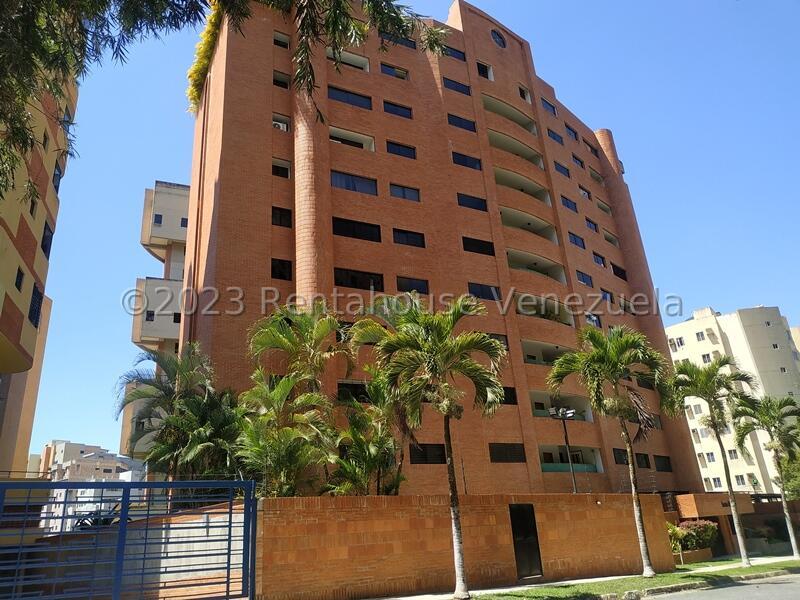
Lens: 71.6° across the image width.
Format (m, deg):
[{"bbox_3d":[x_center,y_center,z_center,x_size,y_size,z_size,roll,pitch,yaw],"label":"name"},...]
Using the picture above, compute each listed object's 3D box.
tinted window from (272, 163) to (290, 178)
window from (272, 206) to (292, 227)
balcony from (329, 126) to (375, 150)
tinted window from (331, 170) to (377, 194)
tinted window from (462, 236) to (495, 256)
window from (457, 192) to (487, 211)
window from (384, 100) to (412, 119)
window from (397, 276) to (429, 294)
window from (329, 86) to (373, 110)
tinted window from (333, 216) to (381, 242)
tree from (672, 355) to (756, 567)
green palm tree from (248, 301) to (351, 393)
[{"bbox_3d":[-5.954,-6.516,27.805,0.959,0.853,0.150,9,-24,-31],"label":"tinted window"},{"bbox_3d":[-5.652,-3.908,26.483,0.951,0.990,0.200,8,-24,-28],"label":"window"},{"bbox_3d":[-2.658,-8.515,30.001,2.593,0.954,0.700,7,-24,-26],"label":"balcony"},{"bbox_3d":[-2.363,-6.034,28.831,2.593,0.954,0.200,7,-24,-26],"label":"tinted window"},{"bbox_3d":[4.567,-3.044,32.066,2.163,0.829,0.150,8,-24,-28],"label":"tinted window"},{"bbox_3d":[4.116,-5.460,31.428,2.018,0.800,0.200,7,-24,-26],"label":"window"},{"bbox_3d":[-0.120,-10.893,32.076,1.826,0.814,0.200,7,-24,-26],"label":"window"},{"bbox_3d":[0.689,-0.710,28.832,1.870,0.920,0.150,6,-23,-26],"label":"window"},{"bbox_3d":[-2.774,-11.396,31.308,2.636,0.948,0.150,6,-23,-26],"label":"window"},{"bbox_3d":[-2.255,-3.653,29.153,2.711,1.001,0.150,7,-24,-26],"label":"tinted window"},{"bbox_3d":[12.957,6.084,21.491,3.100,7.700,3.100,-16,-24,27],"label":"tree"},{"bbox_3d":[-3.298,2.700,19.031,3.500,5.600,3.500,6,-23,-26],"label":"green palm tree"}]

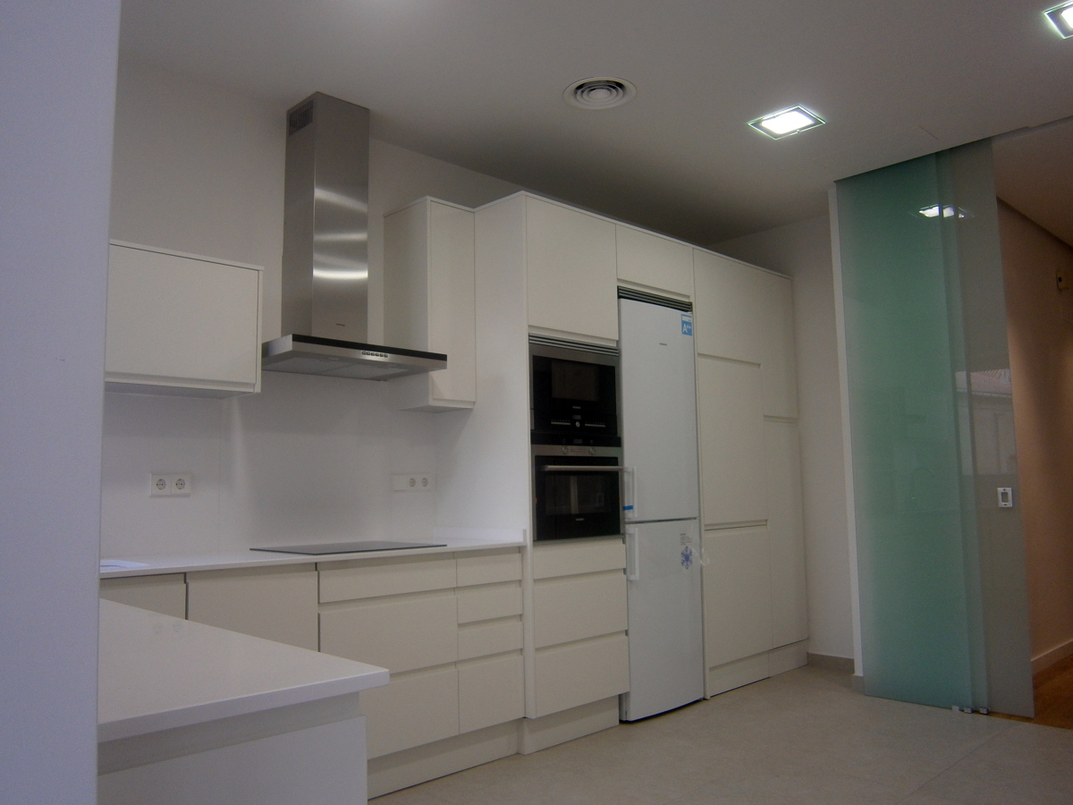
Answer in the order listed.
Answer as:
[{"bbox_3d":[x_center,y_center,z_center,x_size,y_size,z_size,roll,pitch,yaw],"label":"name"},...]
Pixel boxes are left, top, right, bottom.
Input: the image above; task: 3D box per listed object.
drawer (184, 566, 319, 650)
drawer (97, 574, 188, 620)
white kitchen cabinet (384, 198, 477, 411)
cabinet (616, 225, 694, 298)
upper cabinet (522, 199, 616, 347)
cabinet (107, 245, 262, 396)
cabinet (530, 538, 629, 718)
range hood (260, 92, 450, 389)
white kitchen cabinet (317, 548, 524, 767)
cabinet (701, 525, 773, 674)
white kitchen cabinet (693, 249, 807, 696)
[{"bbox_3d":[-1.122,0.924,2.852,0.456,0.719,0.596,5,-8,-43],"label":"drawer"},{"bbox_3d":[-1.481,0.895,2.519,0.515,0.719,0.596,5,-8,-43],"label":"drawer"},{"bbox_3d":[-0.508,-0.432,3.820,0.263,0.955,0.364,5,-8,-43],"label":"white kitchen cabinet"},{"bbox_3d":[0.426,-0.697,4.454,0.640,0.300,0.620,5,-8,-43],"label":"cabinet"},{"bbox_3d":[-0.031,-0.589,4.012,0.615,0.592,0.620,5,-8,-43],"label":"upper cabinet"},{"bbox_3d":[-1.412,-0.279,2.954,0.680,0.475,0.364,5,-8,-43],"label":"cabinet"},{"bbox_3d":[-0.004,1.015,3.845,0.610,0.712,0.620,5,-8,-43],"label":"cabinet"},{"bbox_3d":[-0.820,-0.729,3.481,0.714,1.177,0.483,5,-8,-43],"label":"range hood"},{"bbox_3d":[-0.609,0.966,3.328,0.946,0.719,0.596,5,-8,-43],"label":"white kitchen cabinet"},{"bbox_3d":[0.932,1.088,4.701,0.630,0.716,0.600,5,-8,-43],"label":"cabinet"},{"bbox_3d":[1.058,0.395,4.916,1.044,2.421,0.620,5,-8,-43],"label":"white kitchen cabinet"}]

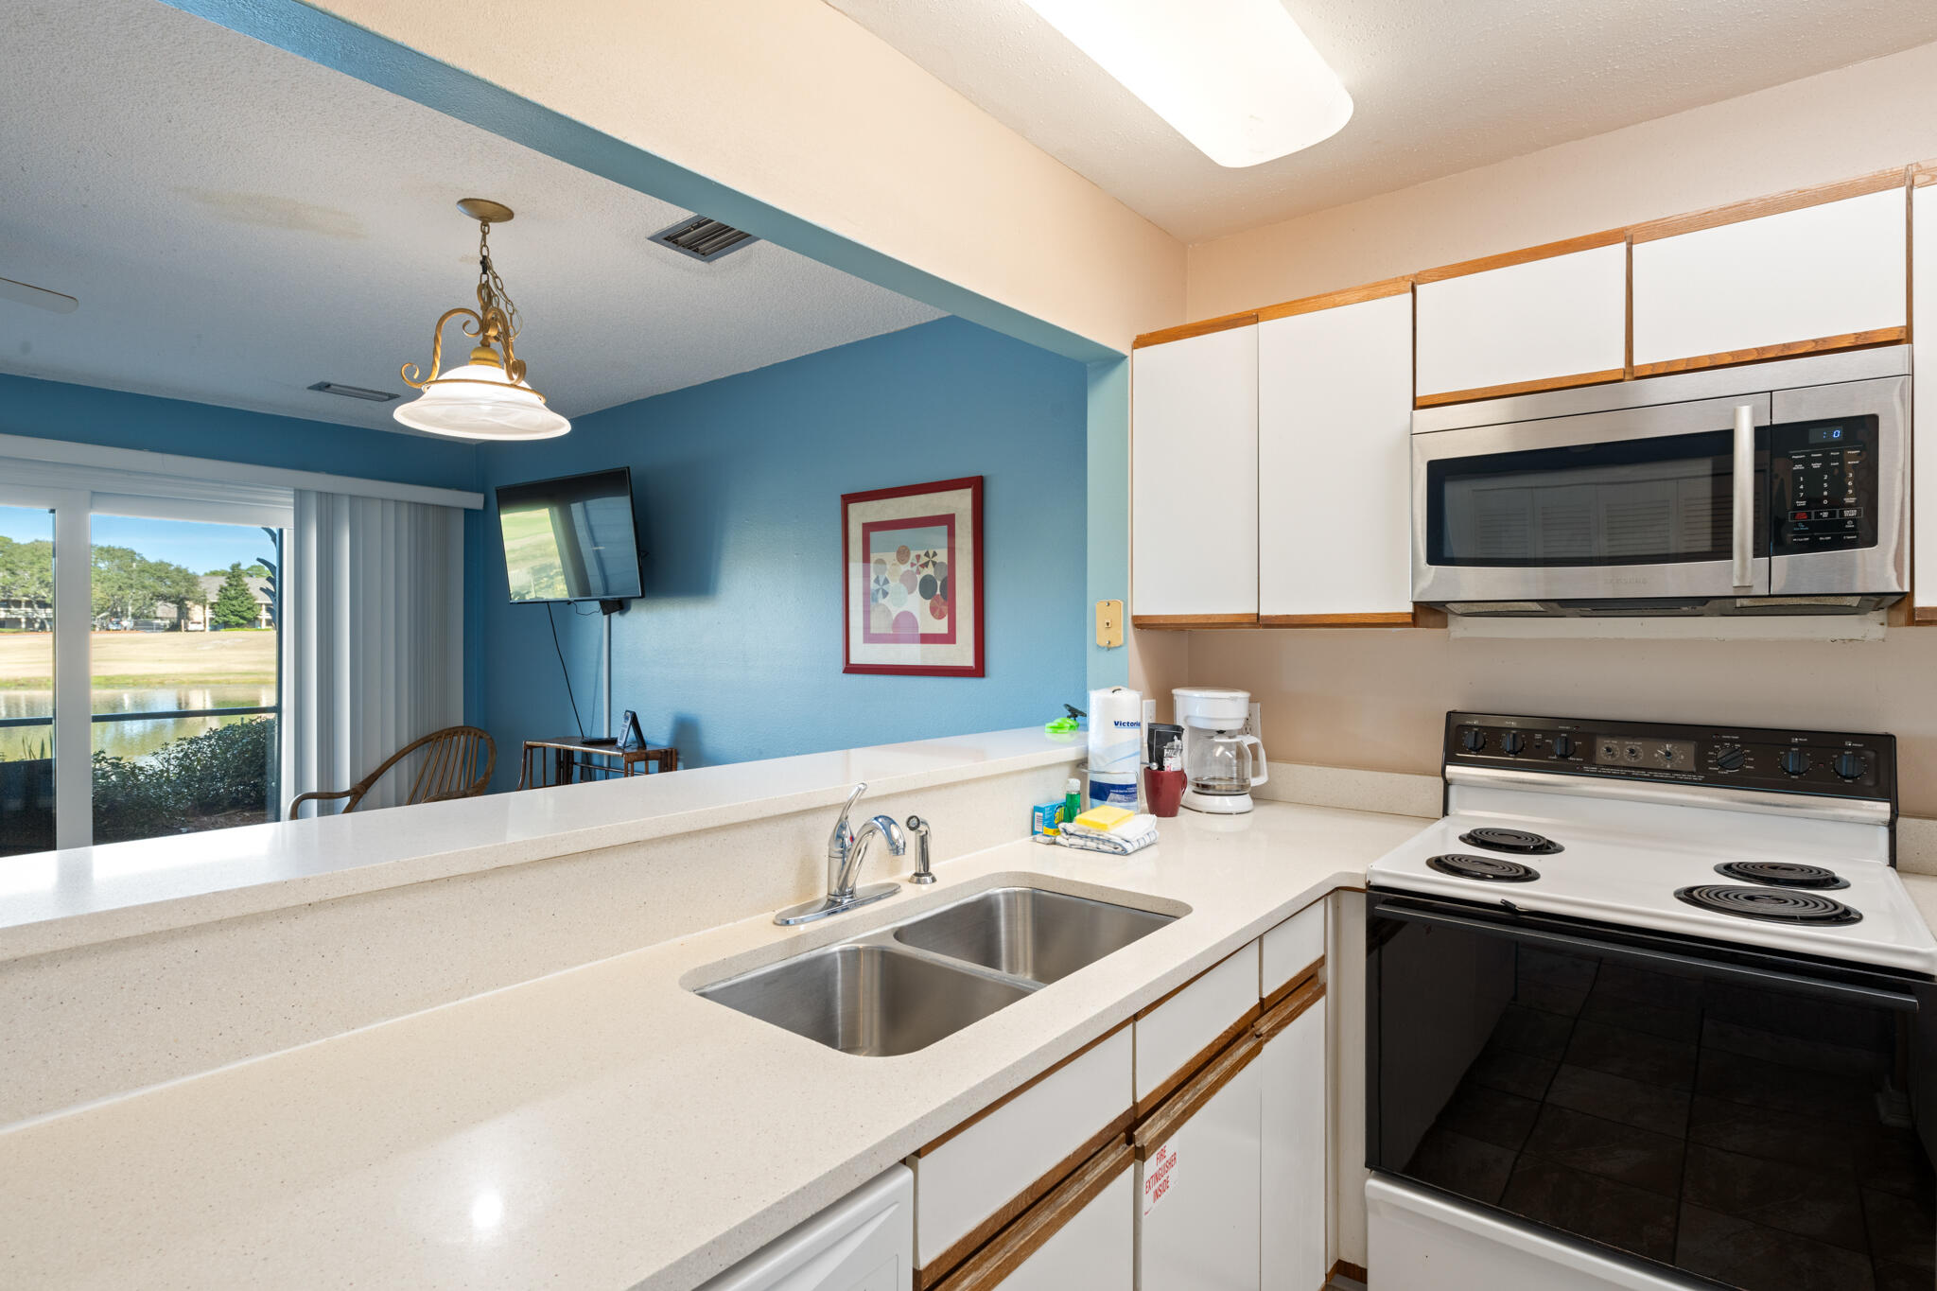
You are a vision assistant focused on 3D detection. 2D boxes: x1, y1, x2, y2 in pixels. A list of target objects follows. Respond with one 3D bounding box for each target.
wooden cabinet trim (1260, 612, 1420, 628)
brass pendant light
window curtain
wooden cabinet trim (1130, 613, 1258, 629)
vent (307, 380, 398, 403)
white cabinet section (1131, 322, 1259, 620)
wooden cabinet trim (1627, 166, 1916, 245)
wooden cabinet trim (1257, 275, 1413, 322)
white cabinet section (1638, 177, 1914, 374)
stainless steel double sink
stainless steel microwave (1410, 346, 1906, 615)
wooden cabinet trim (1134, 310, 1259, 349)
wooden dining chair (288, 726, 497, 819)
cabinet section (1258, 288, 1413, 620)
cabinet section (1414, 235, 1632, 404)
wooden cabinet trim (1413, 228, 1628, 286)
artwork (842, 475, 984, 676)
[{"bbox_3d":[0.828,-0.058,2.192,0.338,0.030,0.022,1,1,39],"label":"wooden cabinet trim"},{"bbox_3d":[-1.259,-0.854,2.514,0.410,0.562,0.410,0,1,39],"label":"brass pendant light"},{"bbox_3d":[-3.068,0.244,5.073,0.100,2.070,0.810,1,1,39],"label":"window curtain"},{"bbox_3d":[0.561,-0.060,2.405,0.325,0.030,0.022,1,1,39],"label":"wooden cabinet trim"},{"bbox_3d":[-2.805,-1.149,4.424,0.190,0.020,0.310,0,1,39],"label":"vent"},{"bbox_3d":[0.654,-0.412,2.517,0.333,0.706,0.320,0,1,39],"label":"white cabinet section"},{"bbox_3d":[1.403,-0.771,1.716,0.375,0.034,0.022,1,1,39],"label":"wooden cabinet trim"},{"bbox_3d":[0.833,-0.781,2.205,0.342,0.034,0.025,0,1,39],"label":"wooden cabinet trim"},{"bbox_3d":[1.501,-0.638,1.840,0.376,0.258,0.320,0,1,39],"label":"white cabinet section"},{"bbox_3d":[0.000,0.550,1.422,0.420,0.210,0.790,0,1,39],"label":"stainless steel double sink"},{"bbox_3d":[1.342,-0.283,1.944,0.760,0.425,0.400,0,1,39],"label":"stainless steel microwave"},{"bbox_3d":[0.558,-0.778,2.390,0.325,0.033,0.022,1,1,39],"label":"wooden cabinet trim"},{"bbox_3d":[-2.610,0.859,4.559,0.630,0.900,0.660,0,1,12],"label":"wooden dining chair"},{"bbox_3d":[0.918,-0.411,2.307,0.341,0.709,0.320,0,1,39],"label":"cabinet section"},{"bbox_3d":[1.202,-0.645,2.079,0.376,0.265,0.320,0,1,39],"label":"cabinet section"},{"bbox_3d":[1.118,-0.784,1.973,0.380,0.030,0.025,0,1,39],"label":"wooden cabinet trim"},{"bbox_3d":[-0.210,-0.230,3.461,0.675,0.685,0.030,1,1,39],"label":"artwork"}]

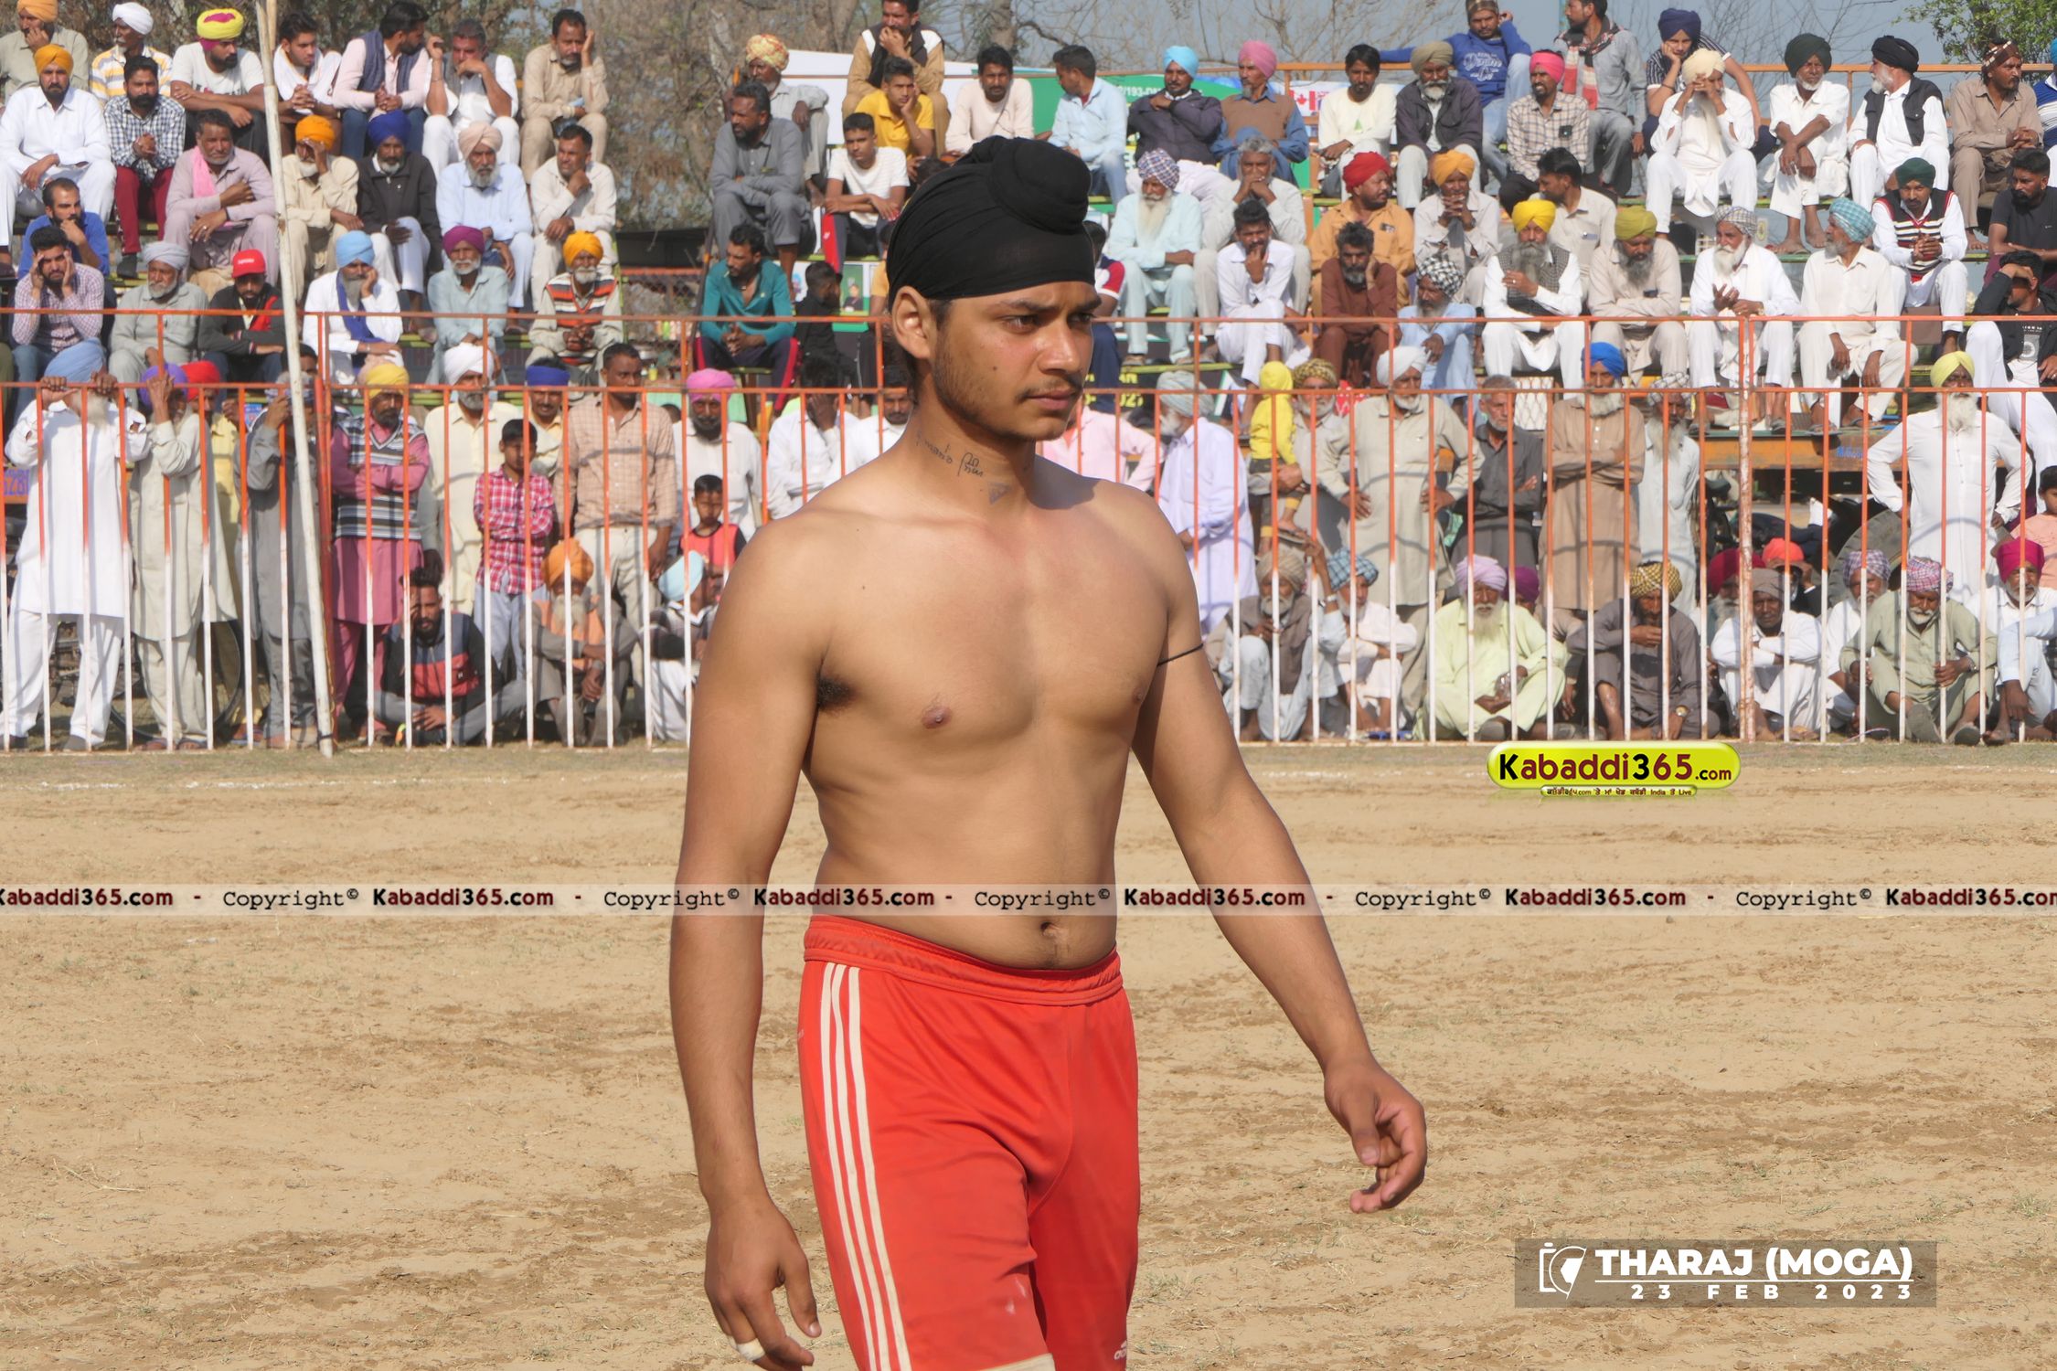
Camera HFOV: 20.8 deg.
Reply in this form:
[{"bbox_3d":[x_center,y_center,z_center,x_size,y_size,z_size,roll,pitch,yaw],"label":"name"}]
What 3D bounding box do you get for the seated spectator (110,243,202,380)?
[{"bbox_3d":[-4.271,-1.660,27.400,0.480,1.038,0.740,1,3,12],"label":"seated spectator"}]

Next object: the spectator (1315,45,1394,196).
[{"bbox_3d":[1.690,-2.810,29.000,0.440,1.024,0.750,0,3,0],"label":"spectator"}]

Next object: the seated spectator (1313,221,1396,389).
[{"bbox_3d":[1.651,-1.883,28.200,0.460,0.905,0.720,0,3,-2],"label":"seated spectator"}]

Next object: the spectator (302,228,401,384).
[{"bbox_3d":[-3.504,-1.790,29.000,0.540,1.149,0.750,-1,3,-7],"label":"spectator"}]

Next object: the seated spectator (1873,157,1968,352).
[{"bbox_3d":[4.460,-2.118,28.000,0.474,1.053,0.780,0,3,-4],"label":"seated spectator"}]

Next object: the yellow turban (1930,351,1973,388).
[{"bbox_3d":[4.291,-1.471,26.000,0.200,0.179,0.230,-1,3,-18],"label":"yellow turban"}]

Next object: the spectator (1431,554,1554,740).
[{"bbox_3d":[2.052,-0.170,24.700,0.570,0.823,0.680,0,3,-8],"label":"spectator"}]

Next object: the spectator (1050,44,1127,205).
[{"bbox_3d":[0.316,-2.883,30.200,0.500,1.153,0.750,1,3,19],"label":"spectator"}]

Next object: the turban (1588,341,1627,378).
[{"bbox_3d":[2.597,-1.462,25.200,0.195,0.165,0.235,1,3,15],"label":"turban"}]

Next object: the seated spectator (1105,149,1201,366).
[{"bbox_3d":[0.632,-2.173,28.400,0.490,1.101,0.740,0,3,4],"label":"seated spectator"}]

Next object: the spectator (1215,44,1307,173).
[{"bbox_3d":[1.240,-2.878,29.700,0.500,1.073,0.750,0,3,9],"label":"spectator"}]

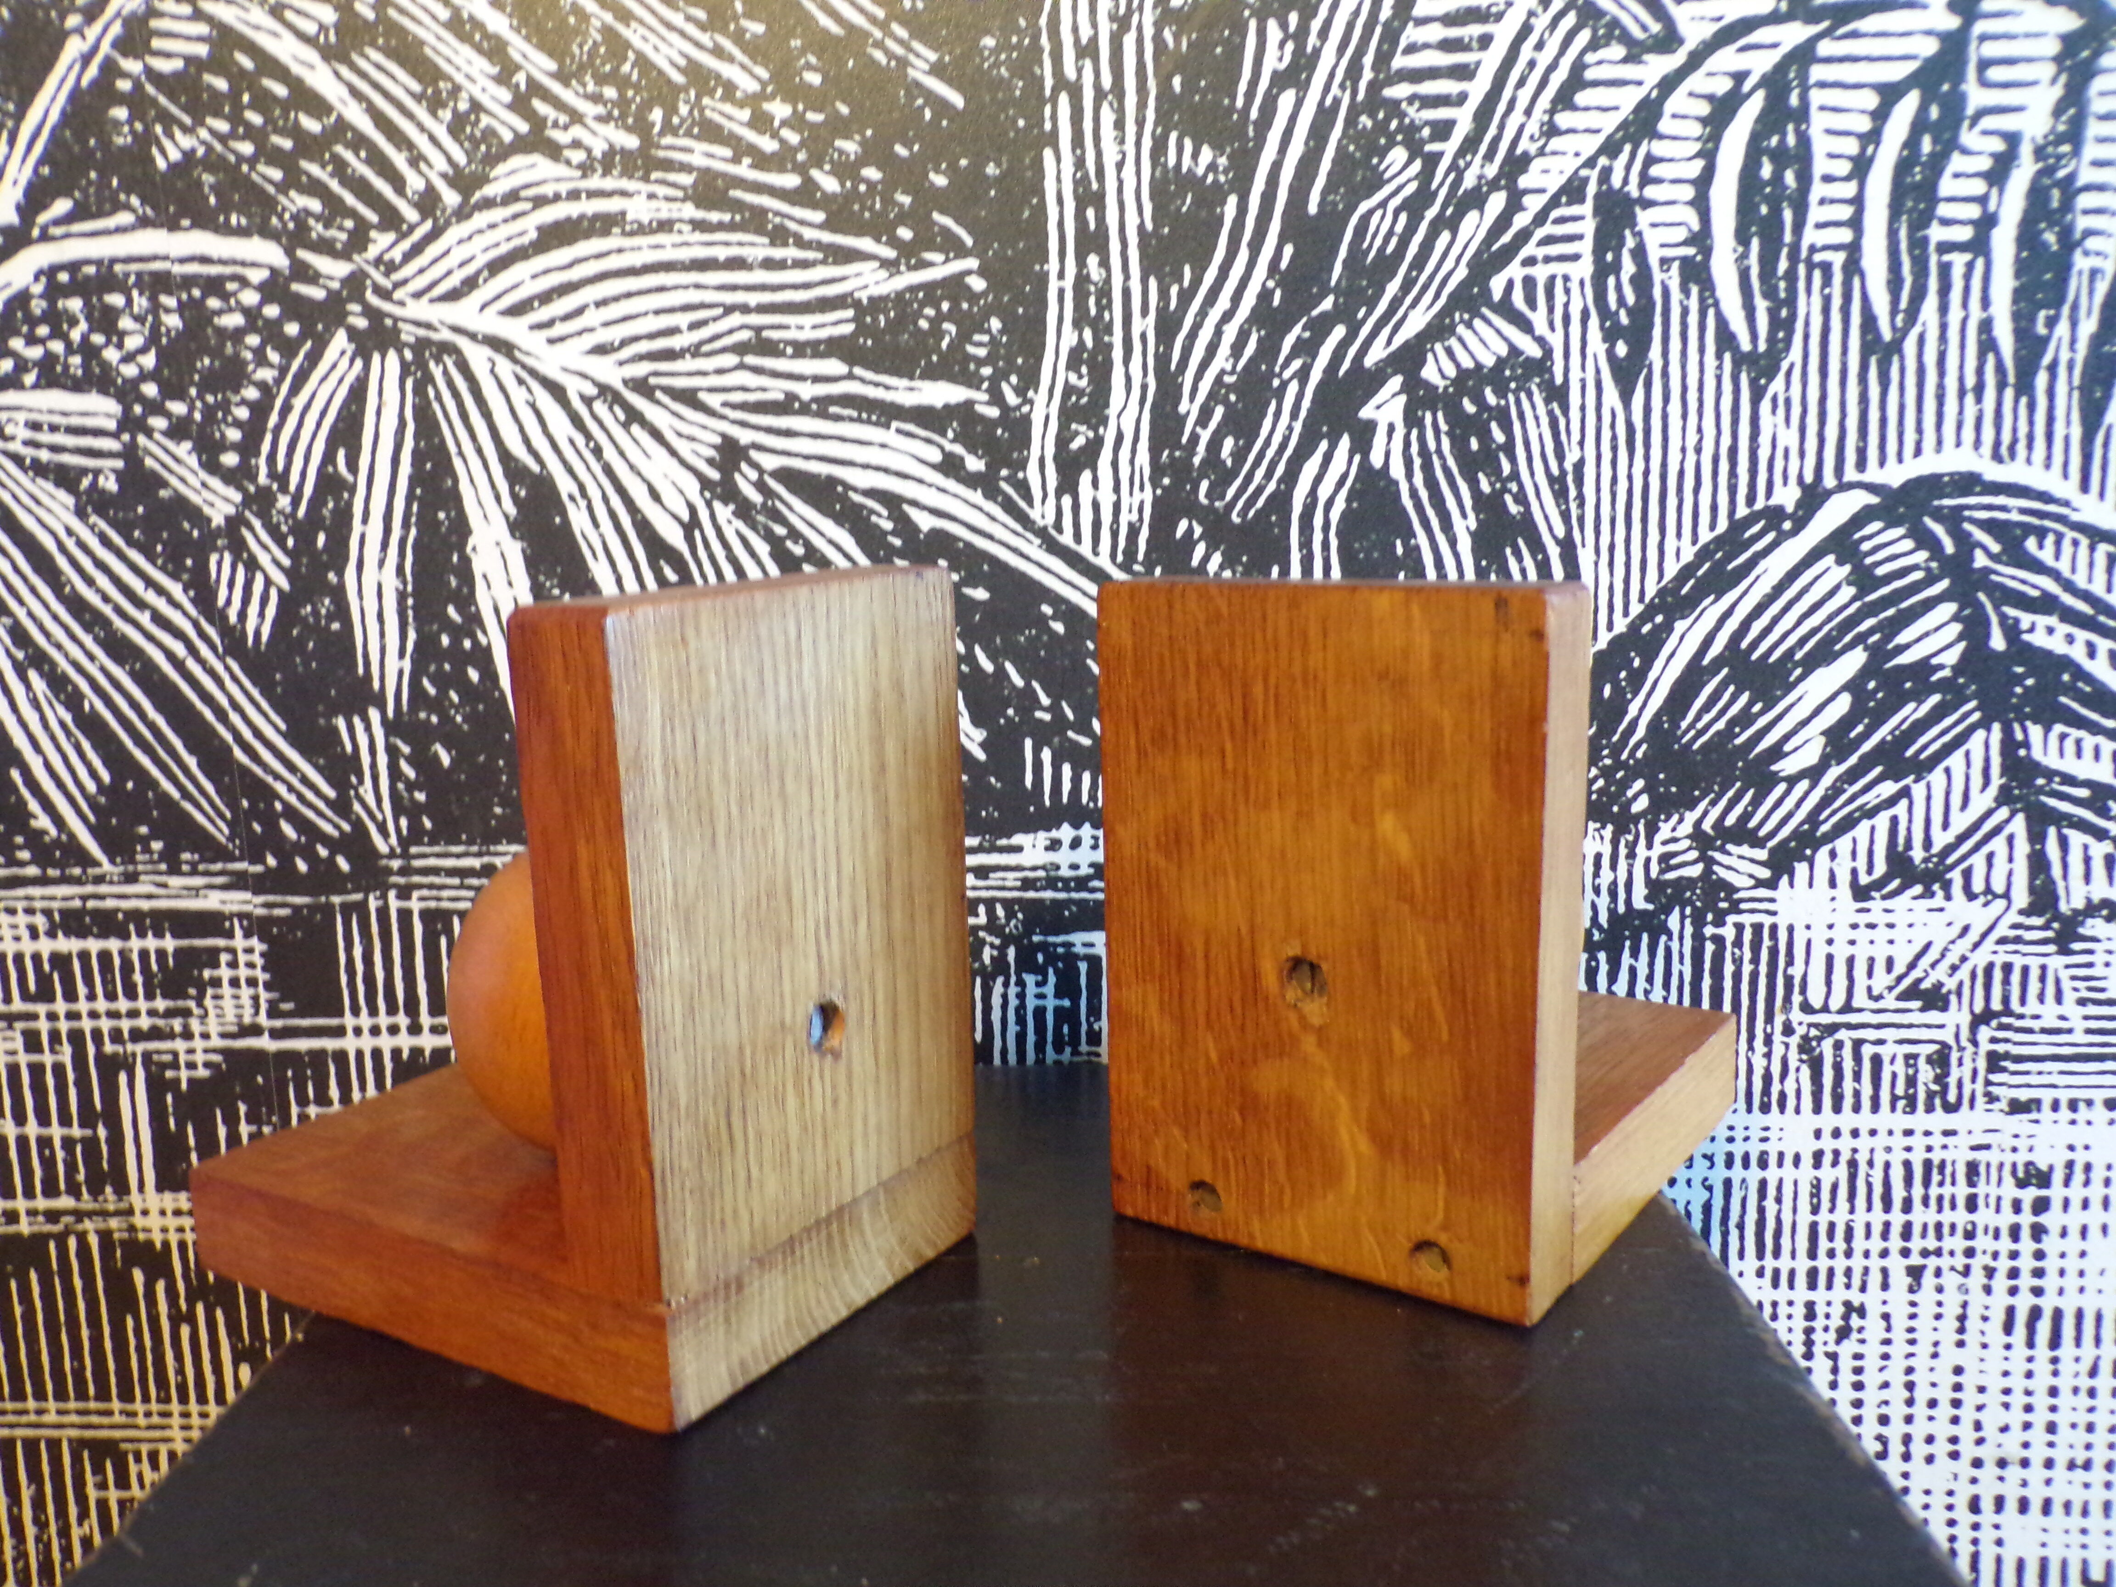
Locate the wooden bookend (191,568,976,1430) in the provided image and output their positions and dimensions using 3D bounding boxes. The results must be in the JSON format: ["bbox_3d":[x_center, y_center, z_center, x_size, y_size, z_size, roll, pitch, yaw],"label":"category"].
[{"bbox_3d":[-0.102,0.029,0.355,0.137,0.141,0.093,4,12,31],"label":"wooden bookend"}]

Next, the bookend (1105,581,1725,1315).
[{"bbox_3d":[0.089,0.018,0.392,0.095,0.138,0.139,5,12,36],"label":"bookend"}]

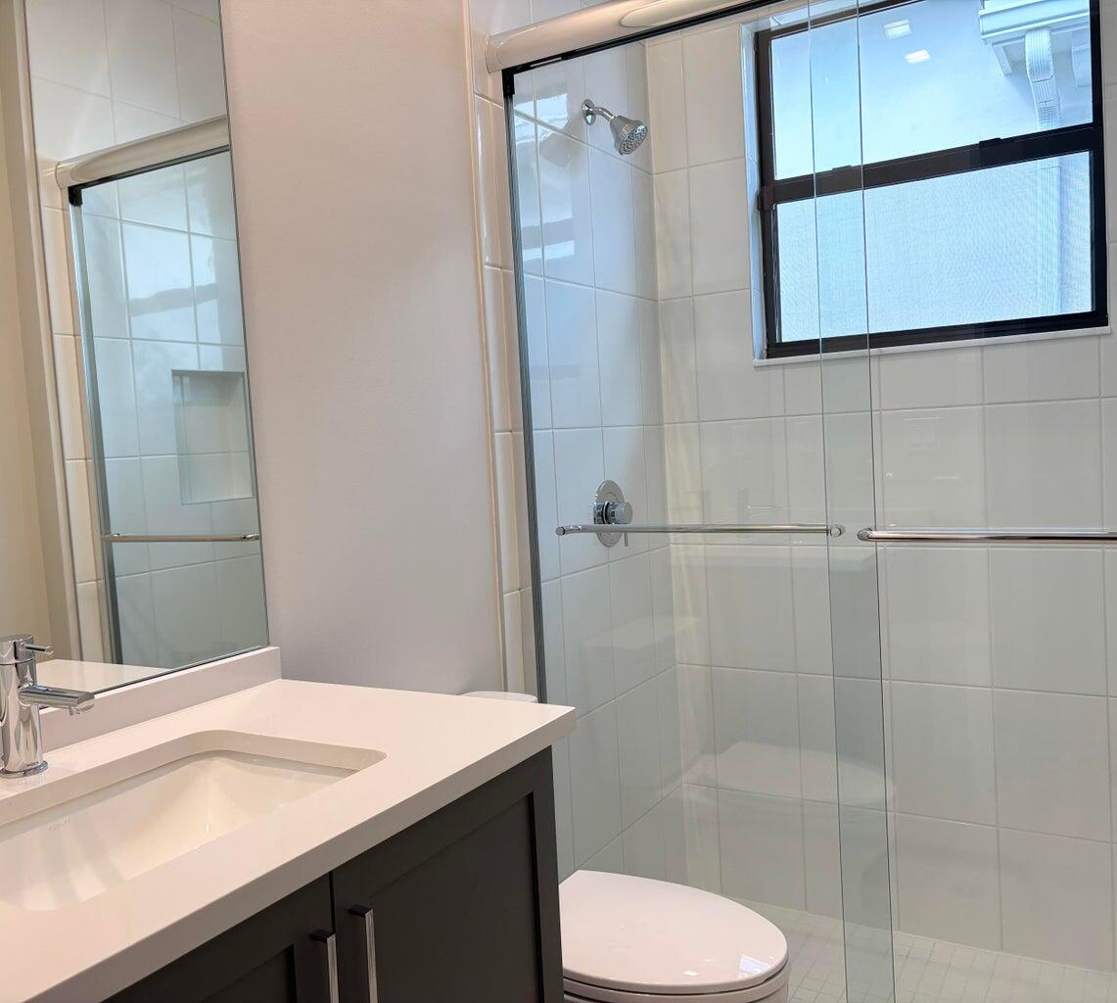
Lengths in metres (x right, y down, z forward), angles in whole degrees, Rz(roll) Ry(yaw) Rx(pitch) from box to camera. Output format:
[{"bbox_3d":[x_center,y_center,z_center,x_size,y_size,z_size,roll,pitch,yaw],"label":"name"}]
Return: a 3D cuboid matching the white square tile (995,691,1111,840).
[{"bbox_3d":[1.225,0.649,2.496,0.252,0.356,0.010,-1,4,31],"label":"white square tile"}]

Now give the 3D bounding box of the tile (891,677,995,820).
[{"bbox_3d":[1.006,0.654,2.626,0.252,0.356,0.010,-1,4,31],"label":"tile"}]

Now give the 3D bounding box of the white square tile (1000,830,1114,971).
[{"bbox_3d":[1.244,0.990,2.517,0.252,0.325,0.010,-1,4,31],"label":"white square tile"}]

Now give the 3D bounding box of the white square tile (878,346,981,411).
[{"bbox_3d":[0.952,-0.311,2.568,0.252,0.144,0.010,-1,4,31],"label":"white square tile"}]

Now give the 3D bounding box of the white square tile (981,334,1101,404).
[{"bbox_3d":[1.171,-0.316,2.438,0.252,0.144,0.010,-1,4,31],"label":"white square tile"}]

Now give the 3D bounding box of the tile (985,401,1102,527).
[{"bbox_3d":[1.185,-0.065,2.454,0.252,0.356,0.010,-1,4,31],"label":"tile"}]

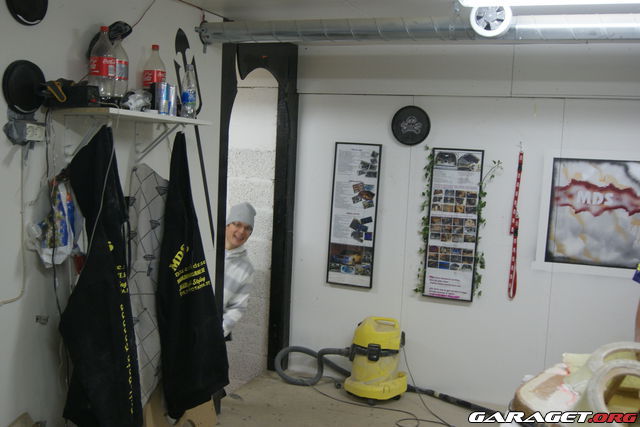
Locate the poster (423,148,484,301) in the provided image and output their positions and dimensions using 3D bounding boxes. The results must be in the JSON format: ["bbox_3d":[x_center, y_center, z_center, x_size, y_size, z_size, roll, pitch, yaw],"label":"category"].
[{"bbox_3d":[0.819,0.071,4.269,0.310,0.925,0.020,5,5,21],"label":"poster"}]

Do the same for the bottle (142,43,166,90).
[{"bbox_3d":[-0.725,-0.582,3.052,0.098,0.318,0.098,5,5,21],"label":"bottle"}]

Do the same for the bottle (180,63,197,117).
[{"bbox_3d":[-0.571,-0.531,3.042,0.066,0.234,0.066,3,5,0],"label":"bottle"}]

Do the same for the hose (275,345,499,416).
[{"bbox_3d":[0.412,1.001,4.315,1.410,0.260,0.290,5,5,21],"label":"hose"}]

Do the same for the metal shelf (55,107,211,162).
[{"bbox_3d":[-0.745,-0.309,2.881,0.250,0.197,0.730,5,5,21],"label":"metal shelf"}]

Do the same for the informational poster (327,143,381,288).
[{"bbox_3d":[0.222,0.014,4.503,0.311,0.926,0.020,5,5,21],"label":"informational poster"}]

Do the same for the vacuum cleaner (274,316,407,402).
[{"bbox_3d":[0.149,0.865,4.346,0.810,0.500,0.390,4,5,12],"label":"vacuum cleaner"}]

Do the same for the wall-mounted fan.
[{"bbox_3d":[0.701,-0.802,2.838,0.166,0.166,0.090,5,5,21],"label":"wall-mounted fan"}]

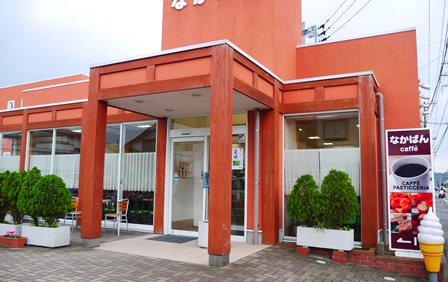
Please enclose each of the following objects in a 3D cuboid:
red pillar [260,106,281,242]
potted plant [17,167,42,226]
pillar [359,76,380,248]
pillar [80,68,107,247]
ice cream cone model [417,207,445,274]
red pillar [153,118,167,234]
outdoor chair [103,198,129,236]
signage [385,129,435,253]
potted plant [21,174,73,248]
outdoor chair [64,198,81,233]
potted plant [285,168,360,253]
[{"bbox_3d":[0.923,0.673,7.154,0.242,2.645,0.250,-2,-7,28],"label":"red pillar"},{"bbox_3d":[-3.453,1.033,6.828,0.520,1.084,0.520,-2,-7,28],"label":"potted plant"},{"bbox_3d":[2.718,0.360,6.814,0.250,3.174,0.248,-2,-7,28],"label":"pillar"},{"bbox_3d":[-2.356,0.270,6.643,0.248,3.229,0.242,-2,-7,28],"label":"pillar"},{"bbox_3d":[3.012,1.434,5.254,0.325,0.911,0.325,-2,-7,28],"label":"ice cream cone model"},{"bbox_3d":[-1.395,0.792,8.361,0.248,2.629,0.248,-2,-7,28],"label":"red pillar"},{"bbox_3d":[-2.319,1.645,7.902,0.430,0.760,0.400,-2,-7,28],"label":"outdoor chair"},{"bbox_3d":[2.978,0.774,5.804,0.669,1.908,0.120,-1,-6,14],"label":"signage"},{"bbox_3d":[-3.222,1.243,6.666,0.995,1.270,0.580,-2,-7,28],"label":"potted plant"},{"bbox_3d":[-3.318,1.674,8.205,0.500,0.740,0.460,-2,-7,28],"label":"outdoor chair"},{"bbox_3d":[1.735,1.175,6.424,1.275,1.330,0.610,-2,-7,28],"label":"potted plant"}]

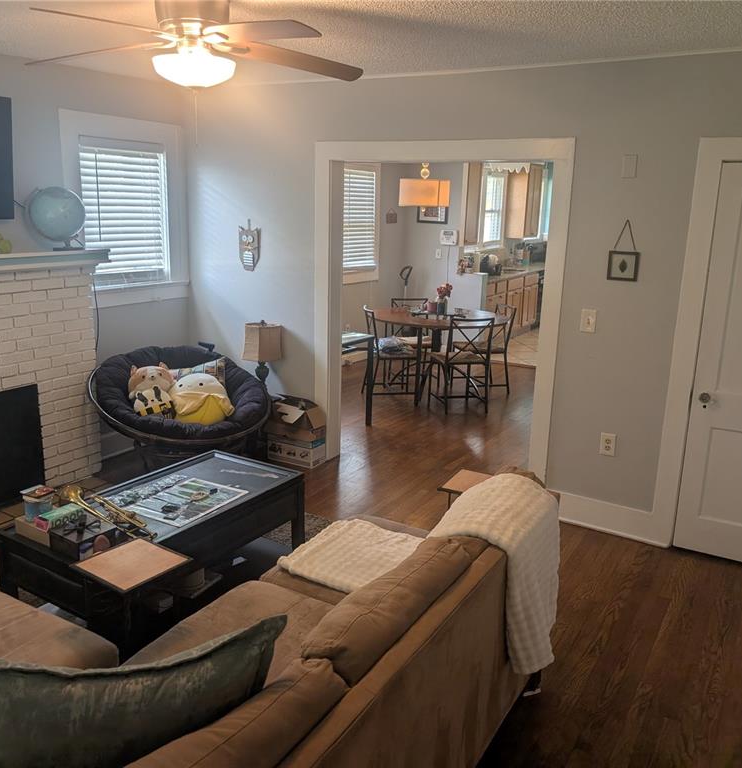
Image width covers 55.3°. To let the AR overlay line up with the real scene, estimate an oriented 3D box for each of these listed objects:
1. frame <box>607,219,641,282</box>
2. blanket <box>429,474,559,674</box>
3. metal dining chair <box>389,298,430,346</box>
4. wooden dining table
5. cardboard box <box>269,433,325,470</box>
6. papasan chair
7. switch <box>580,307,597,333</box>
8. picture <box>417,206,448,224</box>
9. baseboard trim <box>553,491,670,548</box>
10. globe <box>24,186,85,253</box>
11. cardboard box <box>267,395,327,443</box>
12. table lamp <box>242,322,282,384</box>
[{"bbox_3d":[1.294,-0.679,3.612,0.156,0.310,0.020,10,17,31],"label":"frame"},{"bbox_3d":[0.400,0.658,2.367,0.420,0.670,0.500,10,17,31],"label":"blanket"},{"bbox_3d":[0.442,-0.425,7.129,0.410,0.845,0.470,-2,15,-14],"label":"metal dining chair"},{"bbox_3d":[0.620,-0.277,6.747,1.240,0.760,1.240,-3,15,-16],"label":"wooden dining table"},{"bbox_3d":[-0.523,0.449,4.996,0.365,0.190,0.170,9,16,27],"label":"cardboard box"},{"bbox_3d":[-1.185,0.204,4.485,1.130,0.820,1.100,-6,16,-27],"label":"papasan chair"},{"bbox_3d":[1.162,-0.338,3.783,0.079,0.121,0.014,10,17,31],"label":"switch"},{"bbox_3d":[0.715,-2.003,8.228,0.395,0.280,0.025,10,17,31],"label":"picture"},{"bbox_3d":[1.293,0.740,3.940,0.690,0.167,0.030,10,17,31],"label":"baseboard trim"},{"bbox_3d":[-1.845,-0.972,4.171,0.310,0.360,0.310,10,17,31],"label":"globe"},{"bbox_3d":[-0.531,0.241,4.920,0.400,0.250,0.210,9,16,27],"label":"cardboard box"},{"bbox_3d":[-0.733,-0.162,4.822,0.200,0.520,0.200,-13,20,-43],"label":"table lamp"}]

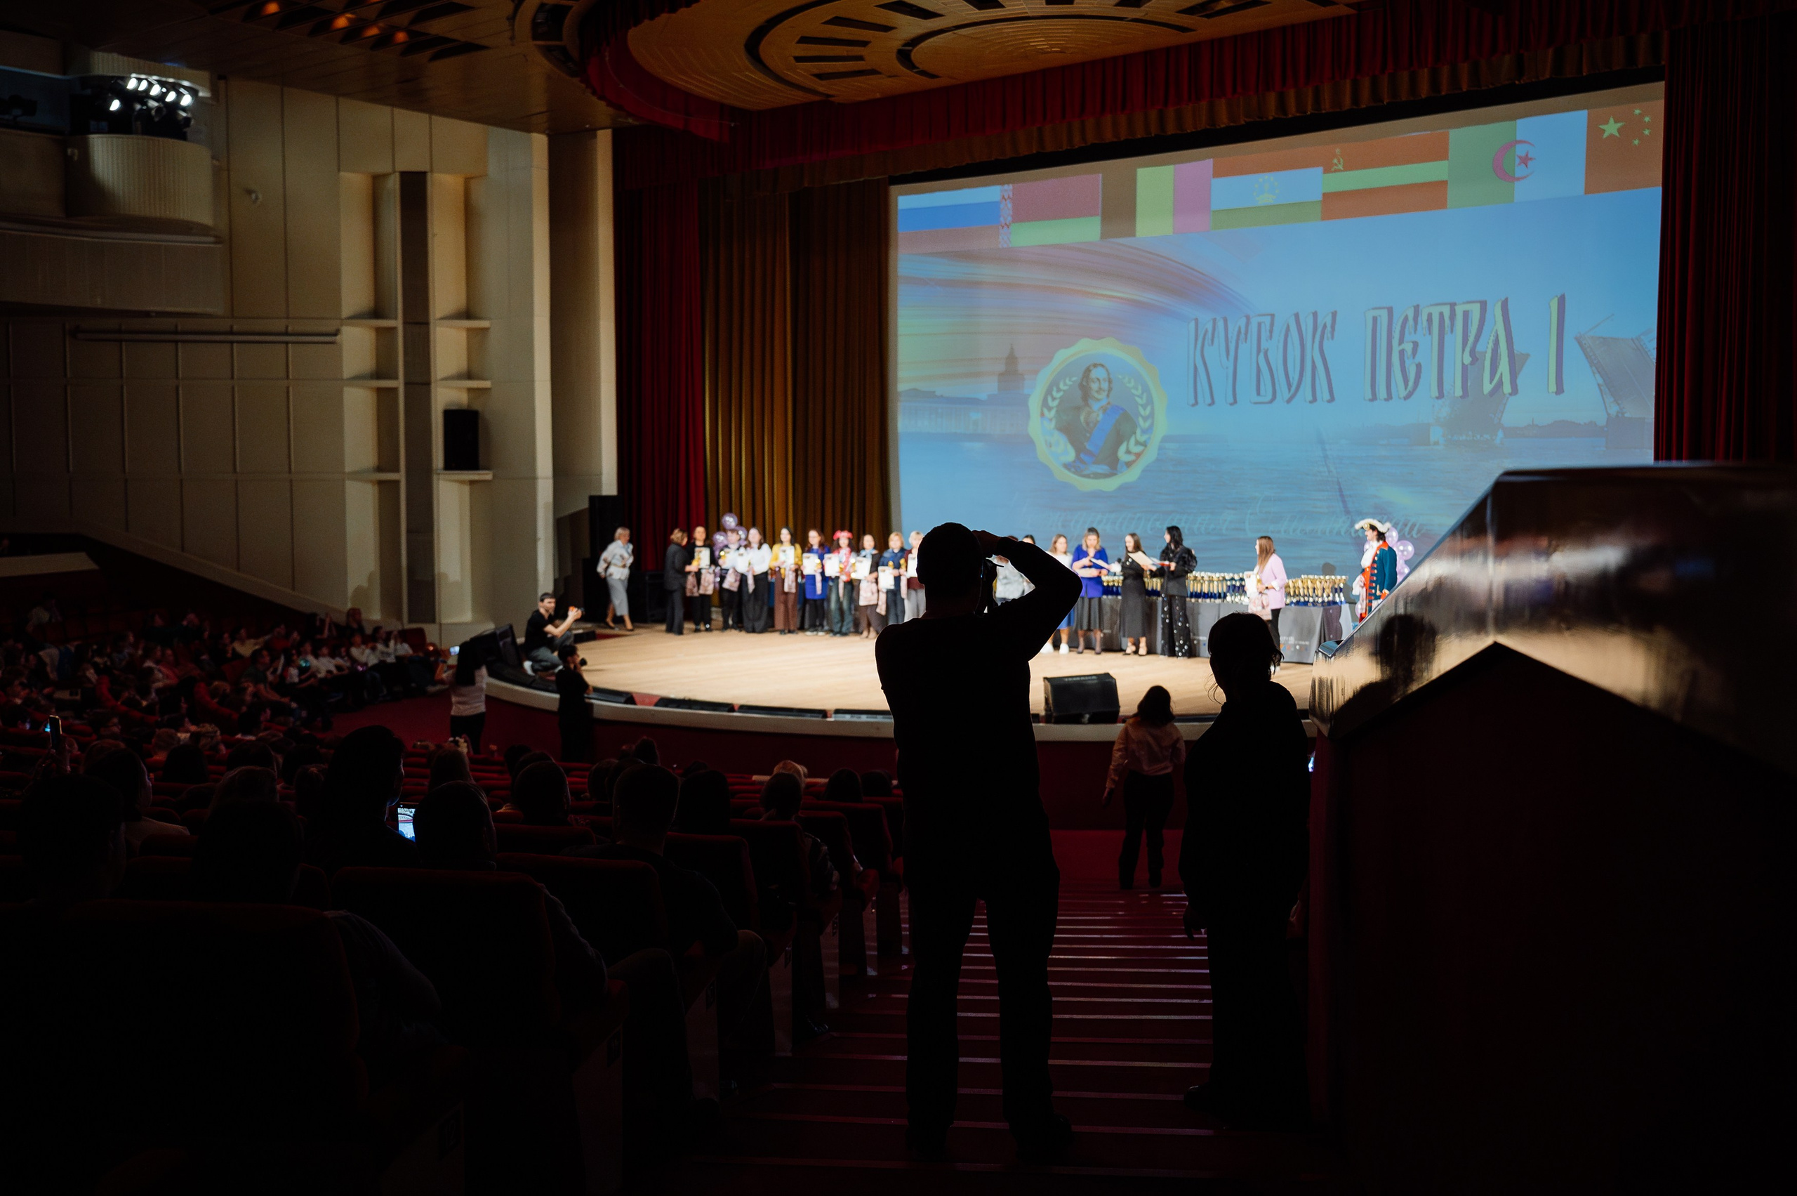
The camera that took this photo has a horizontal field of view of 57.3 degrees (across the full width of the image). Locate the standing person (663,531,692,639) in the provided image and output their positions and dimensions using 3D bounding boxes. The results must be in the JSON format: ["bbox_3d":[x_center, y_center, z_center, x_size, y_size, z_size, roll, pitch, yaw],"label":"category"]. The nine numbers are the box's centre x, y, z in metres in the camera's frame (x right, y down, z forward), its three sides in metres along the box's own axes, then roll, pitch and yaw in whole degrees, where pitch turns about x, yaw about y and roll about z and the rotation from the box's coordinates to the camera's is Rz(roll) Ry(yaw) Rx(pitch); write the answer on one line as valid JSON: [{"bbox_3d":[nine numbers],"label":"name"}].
[{"bbox_3d":[-3.419,-0.255,25.304,0.450,1.630,0.460,-2,4,-31],"label":"standing person"}]

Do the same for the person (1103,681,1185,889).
[{"bbox_3d":[2.049,1.543,13.517,0.600,1.650,0.400,0,4,3],"label":"person"}]

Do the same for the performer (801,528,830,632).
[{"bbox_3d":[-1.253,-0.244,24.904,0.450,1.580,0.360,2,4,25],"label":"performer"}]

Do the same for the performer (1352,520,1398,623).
[{"bbox_3d":[6.158,-0.097,21.240,0.460,1.815,0.580,-2,5,-33],"label":"performer"}]

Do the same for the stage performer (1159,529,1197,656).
[{"bbox_3d":[3.670,-0.082,21.676,0.430,1.713,0.480,-4,5,-44],"label":"stage performer"}]

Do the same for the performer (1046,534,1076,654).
[{"bbox_3d":[2.225,-0.060,22.467,0.500,1.630,0.360,1,4,12],"label":"performer"}]

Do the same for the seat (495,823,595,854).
[{"bbox_3d":[-1.417,1.329,6.697,0.590,0.940,0.660,1,4,10],"label":"seat"}]

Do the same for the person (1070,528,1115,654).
[{"bbox_3d":[2.582,-0.094,22.014,0.520,1.687,0.420,1,4,12],"label":"person"}]

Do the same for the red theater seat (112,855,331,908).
[{"bbox_3d":[-1.583,1.076,4.277,0.560,0.950,0.660,1,4,10],"label":"red theater seat"}]

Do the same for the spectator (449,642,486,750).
[{"bbox_3d":[-4.555,1.287,17.413,0.500,1.640,0.480,-1,4,-23],"label":"spectator"}]

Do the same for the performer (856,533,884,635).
[{"bbox_3d":[-0.451,-0.176,25.038,0.460,1.570,0.360,2,4,23],"label":"performer"}]

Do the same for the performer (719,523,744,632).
[{"bbox_3d":[-2.634,-0.286,25.973,0.480,1.610,0.380,1,4,12],"label":"performer"}]

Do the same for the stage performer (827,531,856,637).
[{"bbox_3d":[-0.875,-0.214,25.236,0.460,1.620,0.360,1,4,18],"label":"stage performer"}]

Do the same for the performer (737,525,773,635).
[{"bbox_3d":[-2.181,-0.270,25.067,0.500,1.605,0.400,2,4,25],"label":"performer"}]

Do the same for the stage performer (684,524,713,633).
[{"bbox_3d":[-3.126,-0.298,25.825,0.500,1.650,0.380,1,4,9],"label":"stage performer"}]

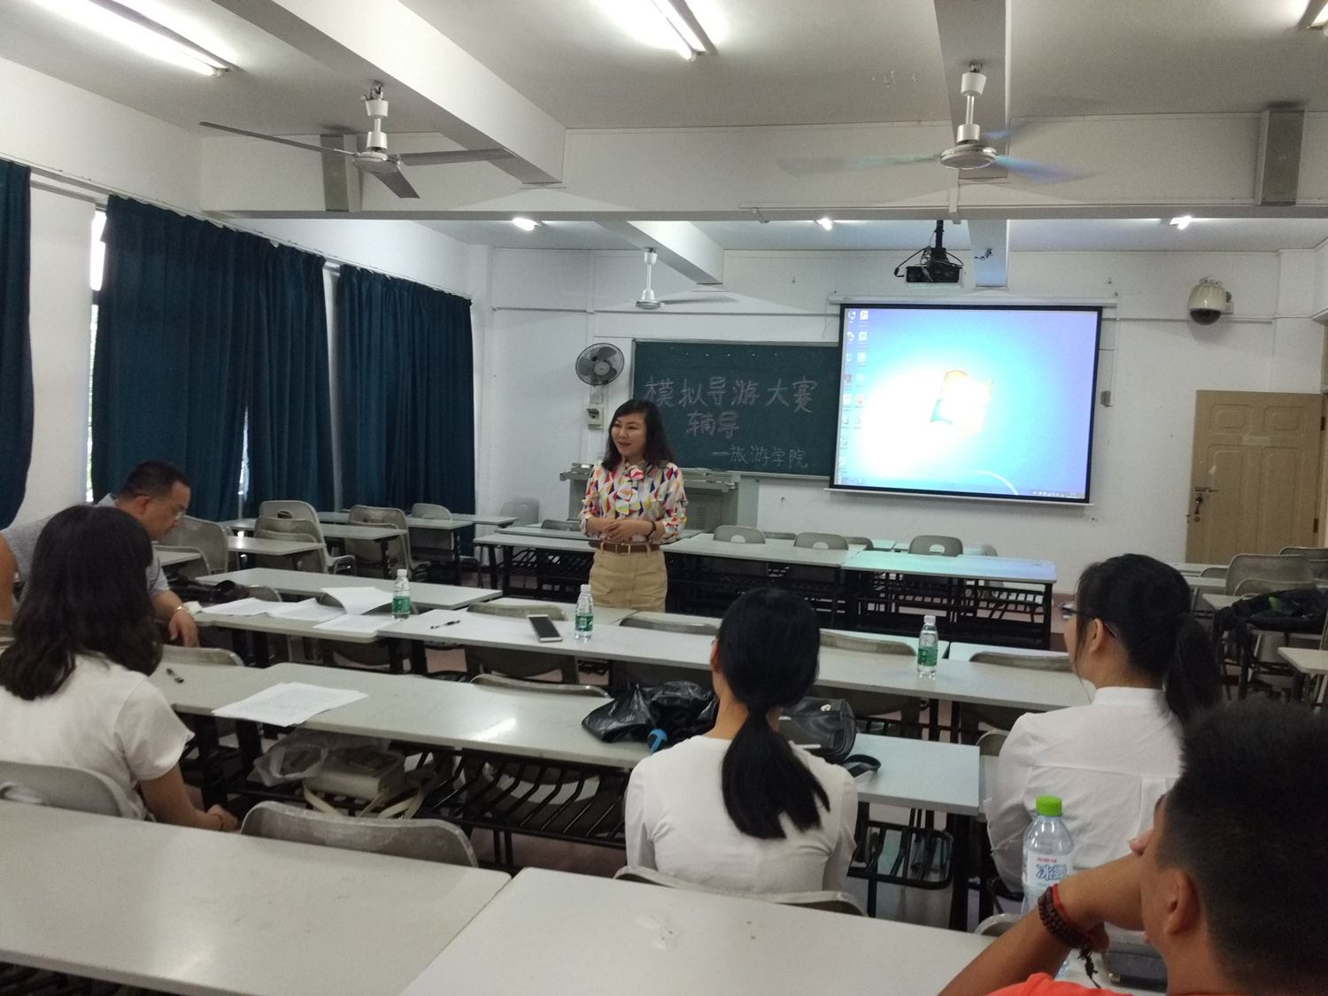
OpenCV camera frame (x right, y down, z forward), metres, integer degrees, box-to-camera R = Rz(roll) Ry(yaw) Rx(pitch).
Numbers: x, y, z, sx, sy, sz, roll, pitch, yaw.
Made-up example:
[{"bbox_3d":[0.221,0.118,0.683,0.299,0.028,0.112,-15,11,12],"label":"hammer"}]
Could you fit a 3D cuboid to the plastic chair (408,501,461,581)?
[{"bbox_3d":[-1.650,0.451,8.564,0.440,0.800,0.500,4,4,14],"label":"plastic chair"}]

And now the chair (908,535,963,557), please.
[{"bbox_3d":[1.870,0.646,7.986,0.440,0.800,0.500,4,4,14],"label":"chair"}]

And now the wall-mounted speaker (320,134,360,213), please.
[{"bbox_3d":[-1.746,-1.737,6.216,0.150,0.410,0.150,4,4,14],"label":"wall-mounted speaker"}]

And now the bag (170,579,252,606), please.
[{"bbox_3d":[-1.646,0.311,4.097,0.420,0.110,0.260,3,4,15],"label":"bag"}]

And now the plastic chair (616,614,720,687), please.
[{"bbox_3d":[0.073,0.823,4.548,0.440,0.800,0.500,4,4,14],"label":"plastic chair"}]

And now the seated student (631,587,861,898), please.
[{"bbox_3d":[0.145,0.745,2.074,0.420,1.210,0.660,3,4,12],"label":"seated student"}]

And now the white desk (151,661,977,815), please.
[{"bbox_3d":[-0.264,0.892,2.646,1.870,0.755,0.450,3,4,15],"label":"white desk"}]

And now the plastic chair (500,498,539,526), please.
[{"bbox_3d":[-1.222,0.428,8.954,0.430,0.800,0.500,3,4,15],"label":"plastic chair"}]

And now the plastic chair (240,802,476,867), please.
[{"bbox_3d":[-0.449,0.894,2.133,0.430,0.800,0.500,3,4,15],"label":"plastic chair"}]

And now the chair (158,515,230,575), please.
[{"bbox_3d":[-2.185,0.477,5.695,0.450,0.790,0.490,4,4,21],"label":"chair"}]

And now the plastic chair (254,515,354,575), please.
[{"bbox_3d":[-1.941,0.493,6.440,0.450,0.790,0.490,4,4,15],"label":"plastic chair"}]

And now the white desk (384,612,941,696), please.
[{"bbox_3d":[-0.021,0.882,3.944,1.930,0.750,0.460,4,4,17],"label":"white desk"}]

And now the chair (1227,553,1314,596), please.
[{"bbox_3d":[3.139,0.733,6.116,0.440,0.820,0.500,4,4,14],"label":"chair"}]

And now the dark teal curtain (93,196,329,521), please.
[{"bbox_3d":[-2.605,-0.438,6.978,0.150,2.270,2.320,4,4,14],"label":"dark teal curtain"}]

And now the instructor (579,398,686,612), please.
[{"bbox_3d":[-0.142,0.360,4.965,0.470,1.567,0.330,3,4,0],"label":"instructor"}]

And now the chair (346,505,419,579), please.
[{"bbox_3d":[-1.654,0.444,7.153,0.430,0.800,0.500,3,4,15],"label":"chair"}]

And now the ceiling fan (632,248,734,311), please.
[{"bbox_3d":[-0.103,-1.526,8.033,1.350,0.430,1.350,3,4,15],"label":"ceiling fan"}]

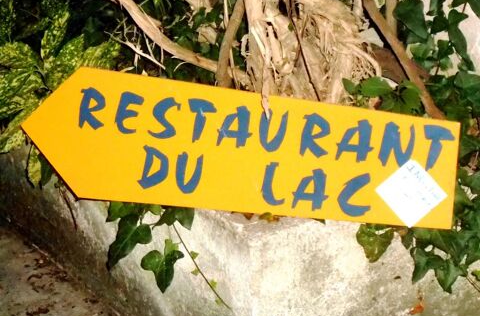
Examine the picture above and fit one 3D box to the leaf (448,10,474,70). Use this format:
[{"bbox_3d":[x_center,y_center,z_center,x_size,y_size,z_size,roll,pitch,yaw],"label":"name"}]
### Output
[{"bbox_3d":[0.368,-0.195,2.420,0.043,0.098,0.030,-3,15,-6],"label":"leaf"}]

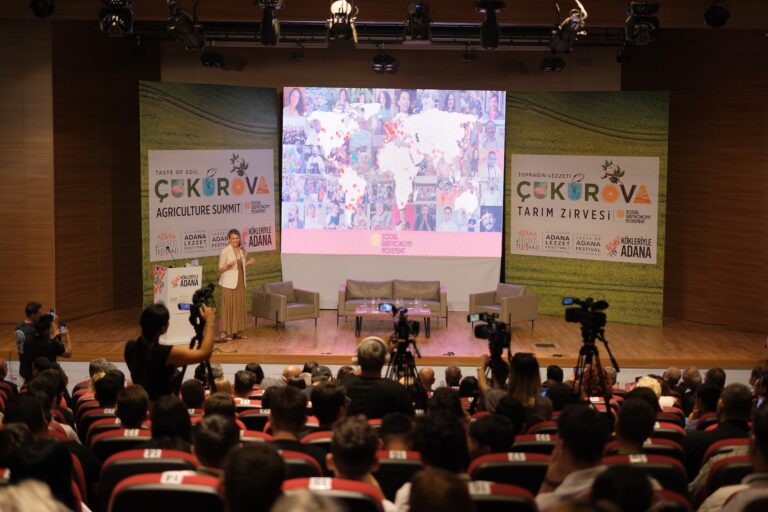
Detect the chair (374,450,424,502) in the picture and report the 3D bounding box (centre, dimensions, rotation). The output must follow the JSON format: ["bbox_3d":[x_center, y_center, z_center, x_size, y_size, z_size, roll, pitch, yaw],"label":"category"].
[{"bbox_3d":[0.060,1.332,5.054,0.540,0.950,0.620,1,5,0],"label":"chair"}]

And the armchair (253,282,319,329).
[{"bbox_3d":[-1.610,0.789,17.633,0.820,0.750,0.780,-3,6,-37],"label":"armchair"}]

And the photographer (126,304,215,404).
[{"bbox_3d":[-1.614,1.169,7.971,0.600,1.639,0.520,3,5,24],"label":"photographer"}]

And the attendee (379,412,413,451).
[{"bbox_3d":[0.055,1.295,5.547,0.500,1.100,0.780,1,6,0],"label":"attendee"}]

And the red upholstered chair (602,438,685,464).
[{"bbox_3d":[1.472,1.478,6.409,0.550,0.950,0.640,1,6,-2],"label":"red upholstered chair"}]

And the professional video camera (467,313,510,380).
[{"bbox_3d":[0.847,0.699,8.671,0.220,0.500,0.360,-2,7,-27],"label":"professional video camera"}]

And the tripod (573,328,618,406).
[{"bbox_3d":[1.519,1.274,7.876,0.700,1.520,0.680,-1,5,-24],"label":"tripod"}]

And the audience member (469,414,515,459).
[{"bbox_3d":[0.529,1.262,5.318,0.500,1.051,0.800,0,5,-9],"label":"audience member"}]

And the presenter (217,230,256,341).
[{"bbox_3d":[-2.281,0.431,16.490,0.540,1.690,0.420,-2,7,-25],"label":"presenter"}]

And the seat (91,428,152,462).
[{"bbox_3d":[-1.359,1.384,5.993,0.540,0.950,0.620,1,5,0],"label":"seat"}]

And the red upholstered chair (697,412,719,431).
[{"bbox_3d":[2.543,1.602,8.261,0.550,0.950,0.640,0,6,-3],"label":"red upholstered chair"}]

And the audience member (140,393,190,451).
[{"bbox_3d":[-1.089,1.244,5.523,0.500,1.180,0.760,1,6,0],"label":"audience member"}]

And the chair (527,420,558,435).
[{"bbox_3d":[1.114,1.484,6.920,0.540,0.950,0.620,1,5,0],"label":"chair"}]

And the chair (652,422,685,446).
[{"bbox_3d":[1.657,1.495,6.920,0.540,0.950,0.620,1,5,0],"label":"chair"}]

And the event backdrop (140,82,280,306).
[{"bbox_3d":[-2.914,-0.907,18.260,2.670,3.970,0.120,-4,8,-38],"label":"event backdrop"}]

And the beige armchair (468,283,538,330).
[{"bbox_3d":[1.979,0.853,17.654,0.760,0.720,0.800,-5,8,-44],"label":"beige armchair"}]

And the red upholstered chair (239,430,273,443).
[{"bbox_3d":[-0.803,1.389,5.993,0.540,0.950,0.620,1,5,0],"label":"red upholstered chair"}]

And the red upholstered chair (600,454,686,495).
[{"bbox_3d":[1.137,1.348,5.054,0.540,0.950,0.620,1,5,0],"label":"red upholstered chair"}]

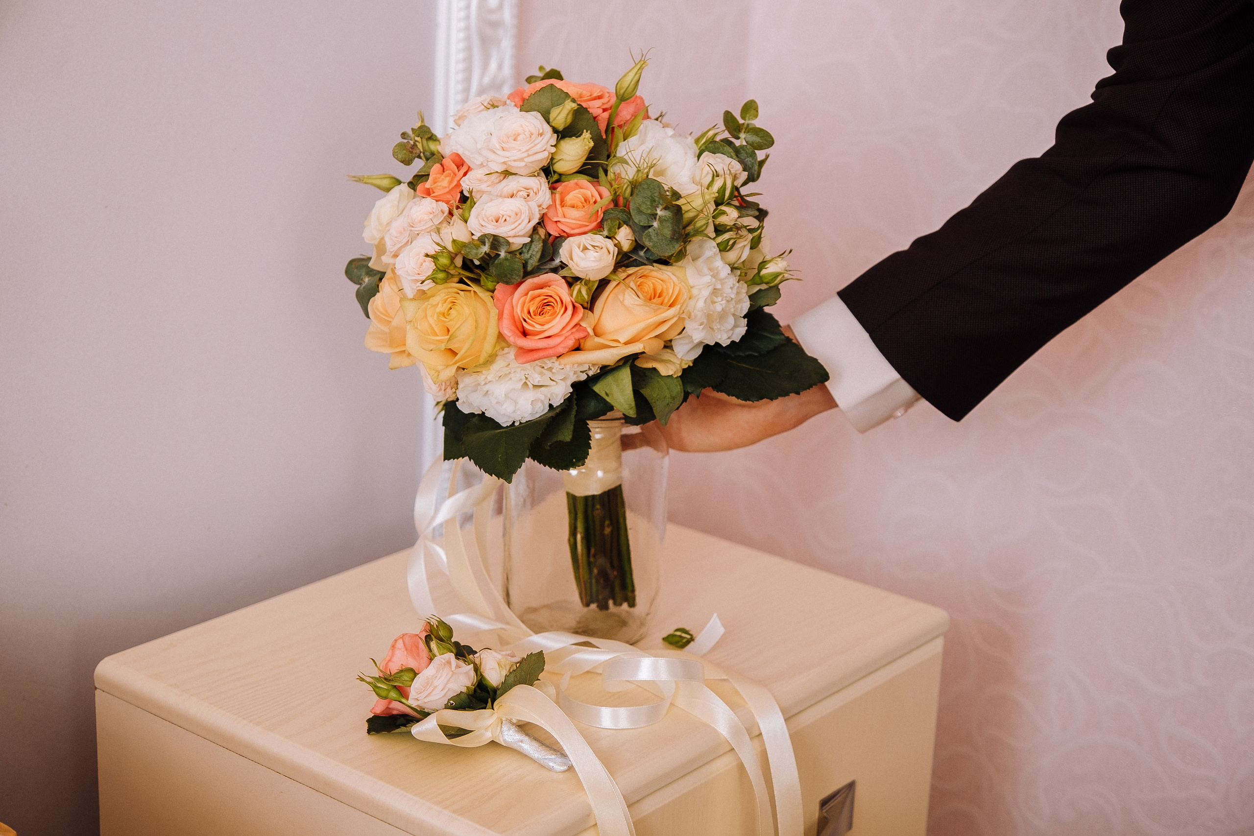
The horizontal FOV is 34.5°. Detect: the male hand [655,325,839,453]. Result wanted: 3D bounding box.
[{"bbox_3d":[0.074,-0.017,1.490,0.165,0.090,0.085,-13,12,18],"label":"male hand"}]

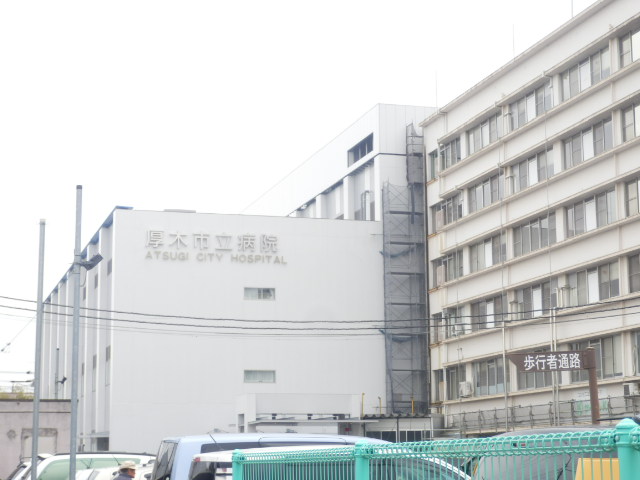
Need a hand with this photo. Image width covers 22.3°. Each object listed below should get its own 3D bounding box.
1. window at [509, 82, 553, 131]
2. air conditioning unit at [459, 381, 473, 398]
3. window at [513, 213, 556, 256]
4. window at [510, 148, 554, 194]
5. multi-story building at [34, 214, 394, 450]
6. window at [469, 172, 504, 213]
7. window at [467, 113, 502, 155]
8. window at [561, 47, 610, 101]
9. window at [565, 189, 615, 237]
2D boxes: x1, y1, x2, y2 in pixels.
[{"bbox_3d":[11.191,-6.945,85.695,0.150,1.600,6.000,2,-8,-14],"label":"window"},{"bbox_3d":[8.359,8.610,93.547,0.340,0.850,0.920,2,-8,-14],"label":"air conditioning unit"},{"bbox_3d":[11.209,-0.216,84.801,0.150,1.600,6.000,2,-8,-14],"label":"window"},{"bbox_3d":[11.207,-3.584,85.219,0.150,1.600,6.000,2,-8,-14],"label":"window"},{"bbox_3d":[-10.003,9.870,116.687,15.757,15.658,51.951,2,-8,-14],"label":"multi-story building"},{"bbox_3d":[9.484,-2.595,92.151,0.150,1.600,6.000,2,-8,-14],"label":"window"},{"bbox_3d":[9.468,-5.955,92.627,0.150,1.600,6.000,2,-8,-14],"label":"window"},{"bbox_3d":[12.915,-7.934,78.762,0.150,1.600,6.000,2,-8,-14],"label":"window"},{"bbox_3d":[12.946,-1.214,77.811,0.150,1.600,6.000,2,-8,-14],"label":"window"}]

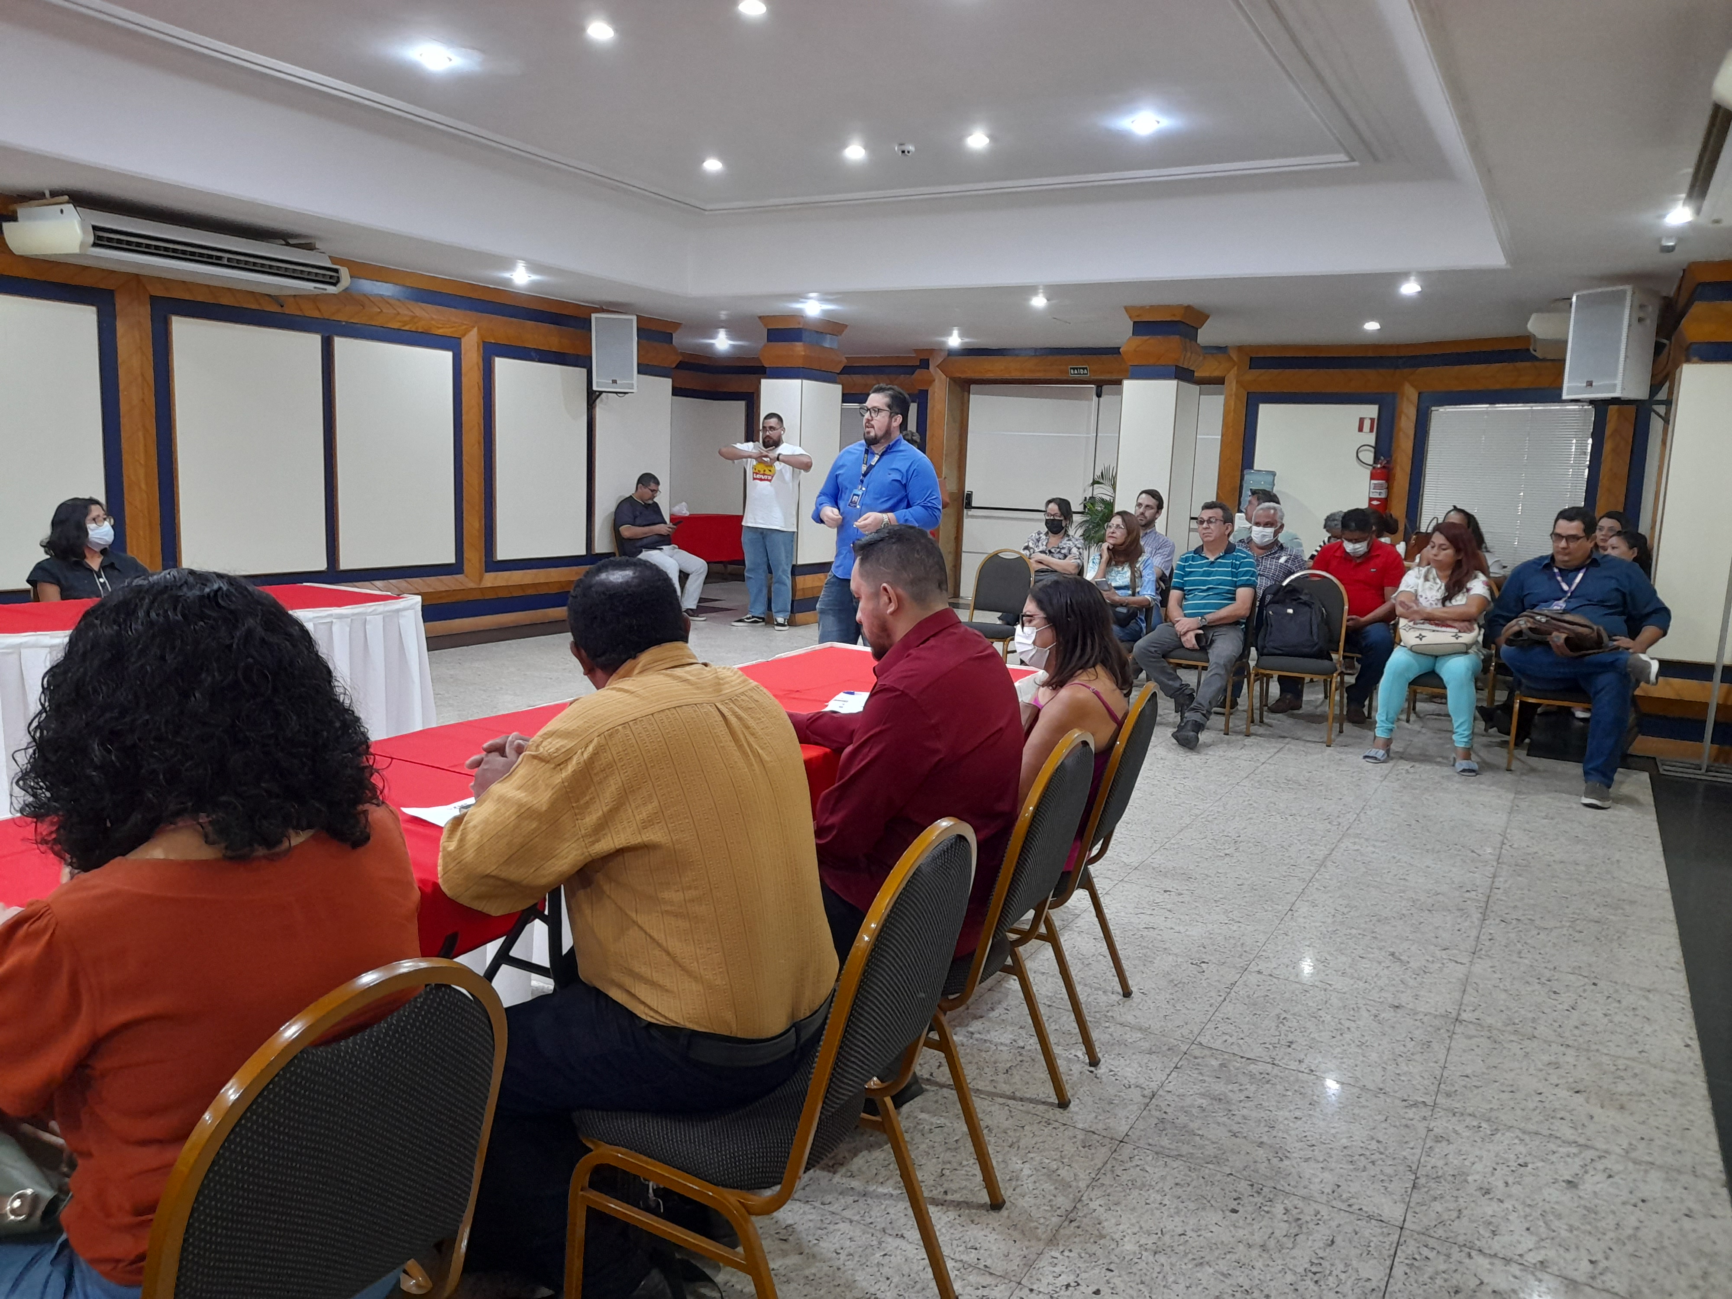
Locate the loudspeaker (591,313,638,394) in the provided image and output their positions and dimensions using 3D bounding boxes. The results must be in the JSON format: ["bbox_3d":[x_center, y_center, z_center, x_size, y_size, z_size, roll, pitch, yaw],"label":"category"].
[{"bbox_3d":[-1.882,-2.217,9.380,0.345,0.585,0.330,2,9,-3],"label":"loudspeaker"}]

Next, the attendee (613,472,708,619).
[{"bbox_3d":[-1.584,-0.797,10.161,0.770,1.242,0.550,3,9,5],"label":"attendee"}]

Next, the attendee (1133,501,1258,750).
[{"bbox_3d":[1.813,-0.173,6.891,0.540,1.251,0.950,7,10,31],"label":"attendee"}]

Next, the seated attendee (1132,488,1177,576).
[{"bbox_3d":[1.755,-0.410,8.316,0.500,1.285,0.860,8,11,35],"label":"seated attendee"}]

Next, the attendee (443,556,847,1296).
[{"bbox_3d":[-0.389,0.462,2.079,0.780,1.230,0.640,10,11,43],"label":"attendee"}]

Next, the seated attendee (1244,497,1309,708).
[{"bbox_3d":[2.506,-0.300,7.927,0.540,1.244,0.900,7,10,29],"label":"seated attendee"}]

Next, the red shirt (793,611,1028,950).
[{"bbox_3d":[0.067,0.258,2.659,0.580,0.700,0.520,7,10,32],"label":"red shirt"}]

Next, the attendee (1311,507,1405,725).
[{"bbox_3d":[2.960,-0.237,7.670,0.580,1.230,0.860,7,10,29],"label":"attendee"}]

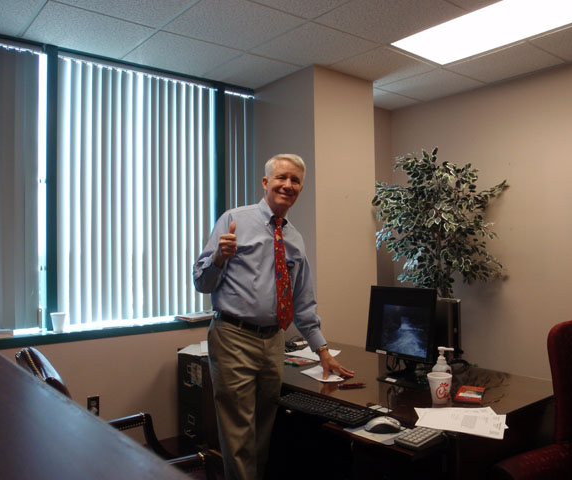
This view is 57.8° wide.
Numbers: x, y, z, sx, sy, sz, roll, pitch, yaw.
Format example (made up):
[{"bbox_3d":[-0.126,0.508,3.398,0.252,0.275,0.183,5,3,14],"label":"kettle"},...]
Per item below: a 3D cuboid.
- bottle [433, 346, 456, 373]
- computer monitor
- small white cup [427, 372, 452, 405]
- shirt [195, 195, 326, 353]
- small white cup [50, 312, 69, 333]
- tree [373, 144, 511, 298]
[{"bbox_3d":[0.642,0.530,2.109,0.088,0.183,0.072,0,0,22],"label":"bottle"},{"bbox_3d":[0.515,0.419,2.318,0.200,0.407,0.370,0,0,-39],"label":"computer monitor"},{"bbox_3d":[0.589,0.567,1.978,0.096,0.108,0.096,0,0,0],"label":"small white cup"},{"bbox_3d":[-0.090,0.165,2.190,0.580,0.660,0.340,0,0,-33],"label":"shirt"},{"bbox_3d":[-1.397,0.510,3.190,0.096,0.112,0.096,0,0,-38],"label":"small white cup"},{"bbox_3d":[1.151,0.354,3.821,0.950,2.073,1.000,0,0,-38],"label":"tree"}]

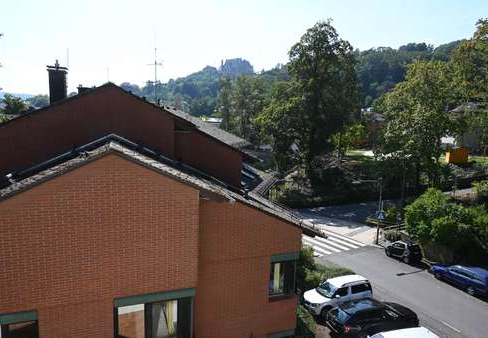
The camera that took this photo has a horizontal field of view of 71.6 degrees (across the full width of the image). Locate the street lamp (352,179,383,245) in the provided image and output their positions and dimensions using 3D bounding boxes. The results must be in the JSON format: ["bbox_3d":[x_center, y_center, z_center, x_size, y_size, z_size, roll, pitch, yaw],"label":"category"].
[{"bbox_3d":[10.542,3.811,29.253,3.450,5.870,0.300,-2,9,-25],"label":"street lamp"}]

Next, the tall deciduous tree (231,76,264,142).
[{"bbox_3d":[0.532,-8.640,57.355,5.653,14.332,5.653,2,8,0],"label":"tall deciduous tree"}]

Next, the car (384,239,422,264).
[{"bbox_3d":[12.975,6.569,27.623,1.530,1.550,2.550,-2,9,-27],"label":"car"}]

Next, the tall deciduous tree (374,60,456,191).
[{"bbox_3d":[22.664,-5.661,44.529,10.319,16.605,10.319,6,9,26],"label":"tall deciduous tree"}]

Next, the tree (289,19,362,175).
[{"bbox_3d":[10.557,-8.720,45.176,9.757,21.589,9.757,4,8,12],"label":"tree"}]

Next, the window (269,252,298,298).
[{"bbox_3d":[1.281,3.475,11.100,1.124,1.534,0.180,-1,8,-21],"label":"window"}]

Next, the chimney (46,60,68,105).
[{"bbox_3d":[-6.746,-3.120,12.310,0.620,1.595,0.650,-1,8,-21],"label":"chimney"}]

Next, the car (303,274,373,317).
[{"bbox_3d":[5.583,7.646,20.670,4.220,1.680,1.820,-1,9,-22],"label":"car"}]

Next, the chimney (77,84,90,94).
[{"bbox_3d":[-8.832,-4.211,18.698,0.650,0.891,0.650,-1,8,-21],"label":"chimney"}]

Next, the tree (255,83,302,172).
[{"bbox_3d":[4.760,-5.222,45.692,6.065,13.094,6.065,3,8,6],"label":"tree"}]

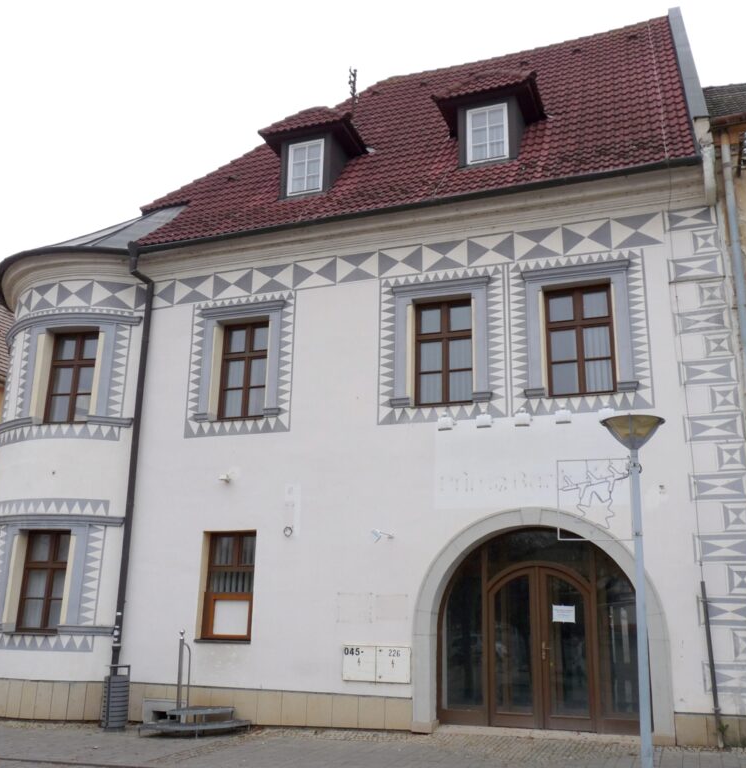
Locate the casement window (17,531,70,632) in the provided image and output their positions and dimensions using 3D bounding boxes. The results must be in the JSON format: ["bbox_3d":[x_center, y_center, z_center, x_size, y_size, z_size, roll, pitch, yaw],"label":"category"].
[{"bbox_3d":[-5.496,3.294,13.317,0.960,1.680,0.200,-3,-16,14],"label":"casement window"}]

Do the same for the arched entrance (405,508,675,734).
[{"bbox_3d":[2.198,3.221,10.969,3.440,3.020,0.400,-5,-17,19],"label":"arched entrance"}]

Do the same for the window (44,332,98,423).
[{"bbox_3d":[-5.401,-0.133,14.259,0.980,1.720,0.200,-3,-16,14],"label":"window"}]

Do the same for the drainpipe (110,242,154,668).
[{"bbox_3d":[-4.207,1.250,13.500,0.340,7.850,0.500,-5,-17,19],"label":"drainpipe"}]

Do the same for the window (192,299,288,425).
[{"bbox_3d":[-2.274,-0.371,13.607,1.660,2.020,0.270,-5,-17,19],"label":"window"}]

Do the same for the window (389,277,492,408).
[{"bbox_3d":[1.055,-0.647,12.437,1.620,2.000,0.270,-5,-17,19],"label":"window"}]

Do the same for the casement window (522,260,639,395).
[{"bbox_3d":[3.016,-0.804,11.746,1.610,2.000,0.270,-5,-17,19],"label":"casement window"}]

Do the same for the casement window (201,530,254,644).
[{"bbox_3d":[-2.270,3.208,12.684,0.960,1.710,0.200,-5,-17,19],"label":"casement window"}]

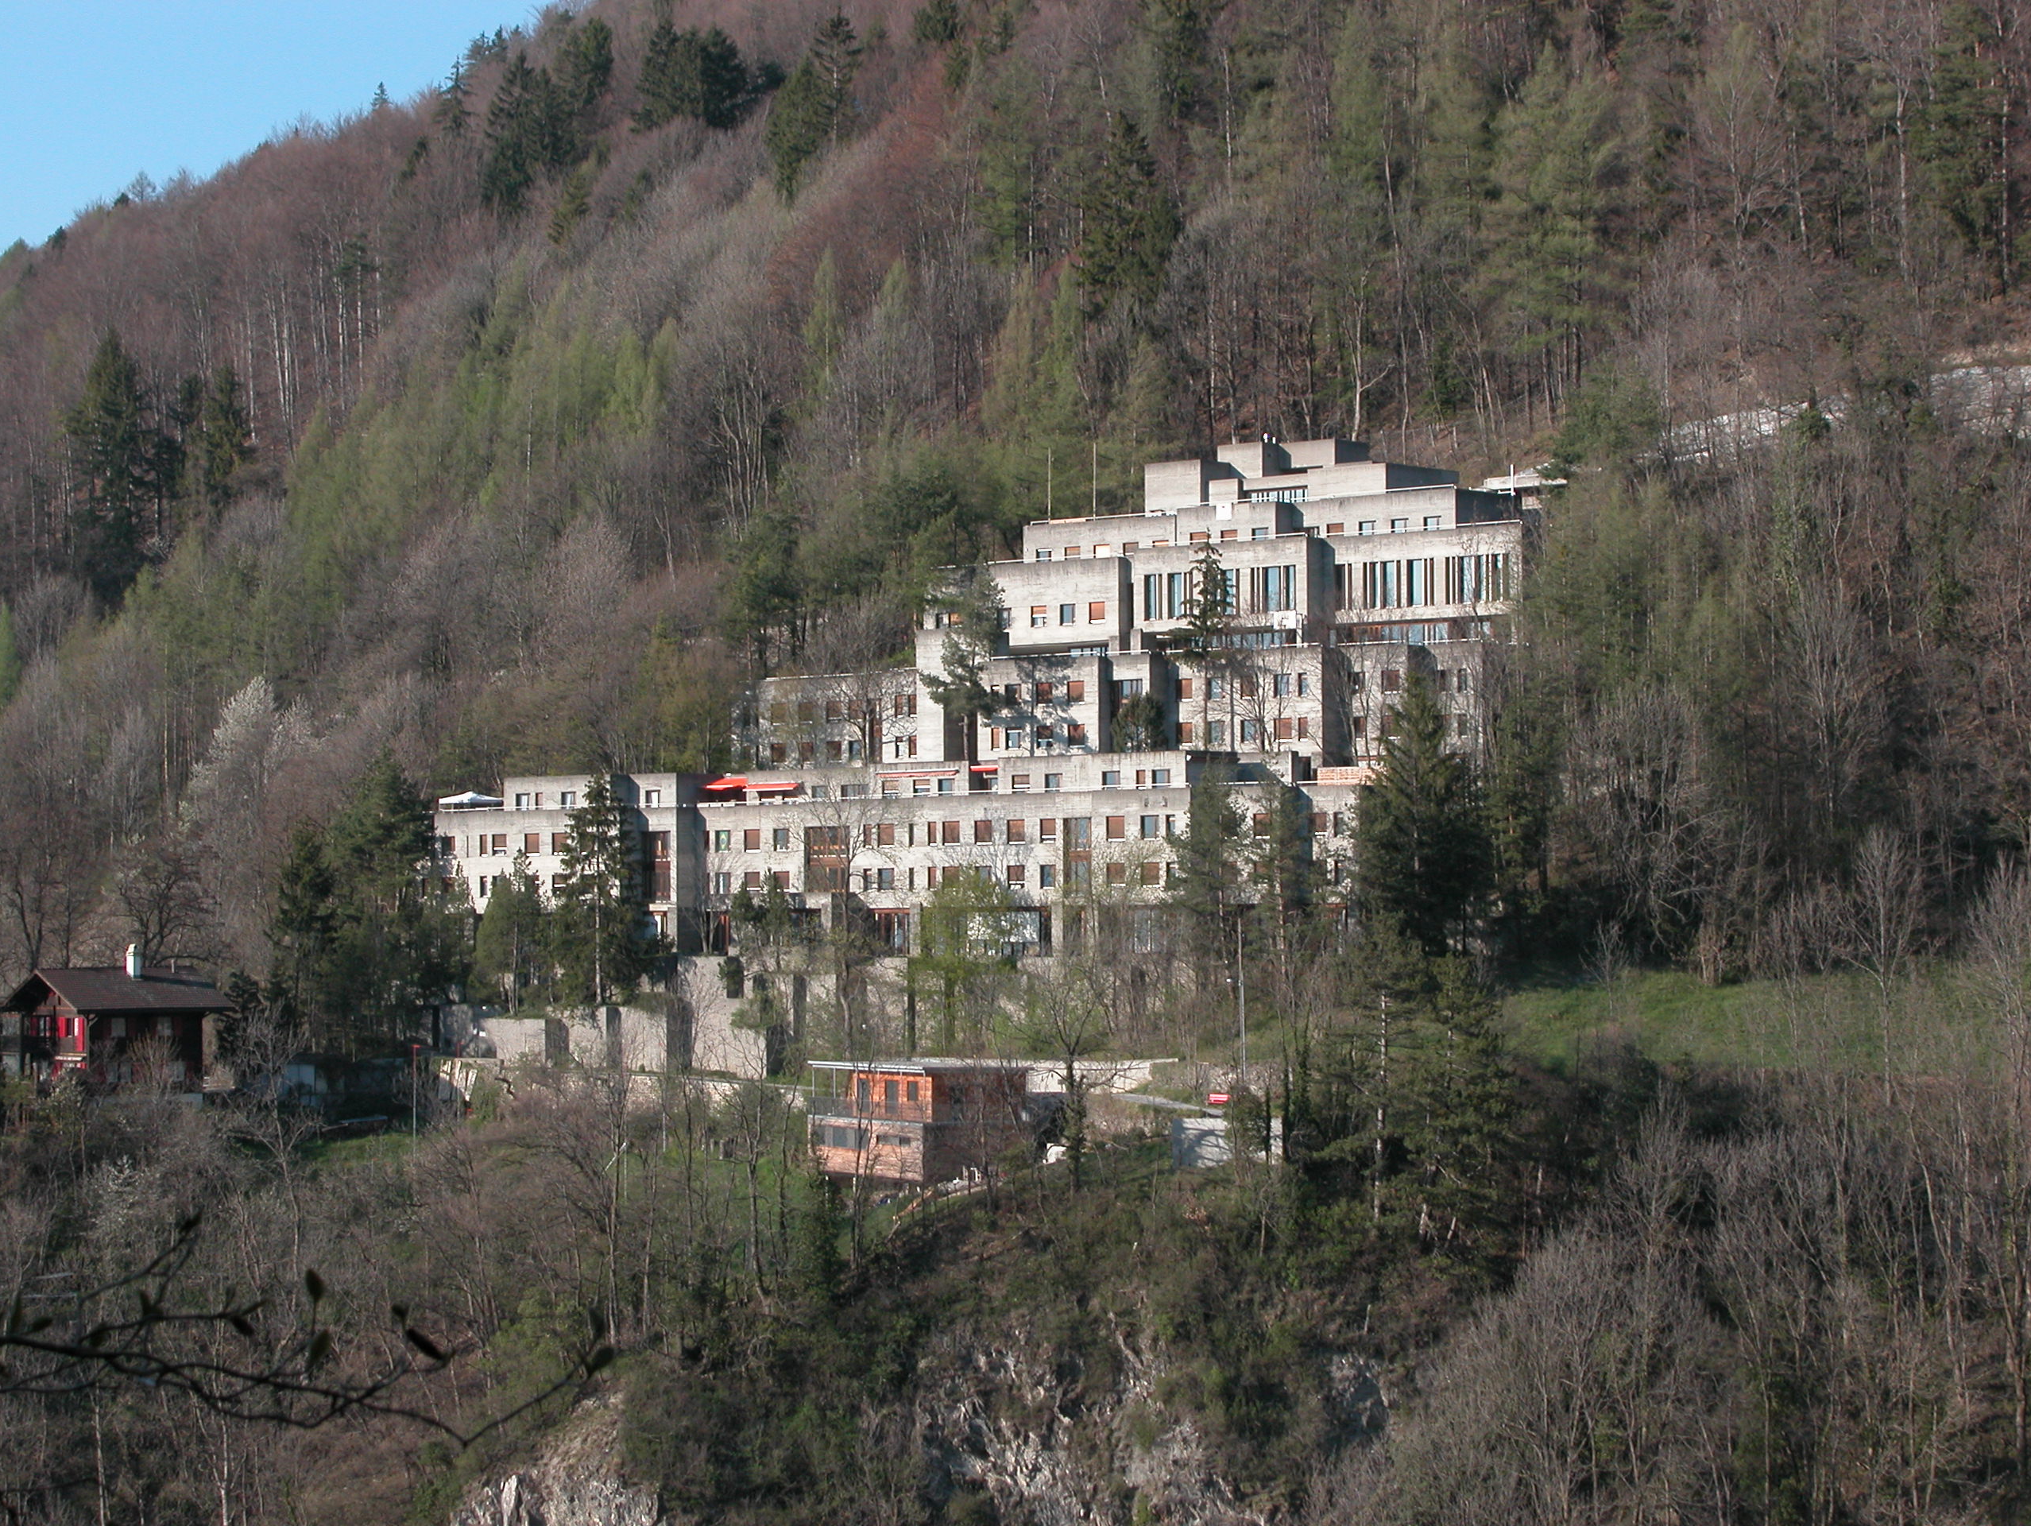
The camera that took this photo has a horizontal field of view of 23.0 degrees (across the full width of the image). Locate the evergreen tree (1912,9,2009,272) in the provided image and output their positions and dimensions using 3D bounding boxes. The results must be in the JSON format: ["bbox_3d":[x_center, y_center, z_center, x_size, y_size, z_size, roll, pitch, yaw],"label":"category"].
[{"bbox_3d":[69.720,-45.490,368.000,7.260,20.840,7.260,0,-2,0],"label":"evergreen tree"}]

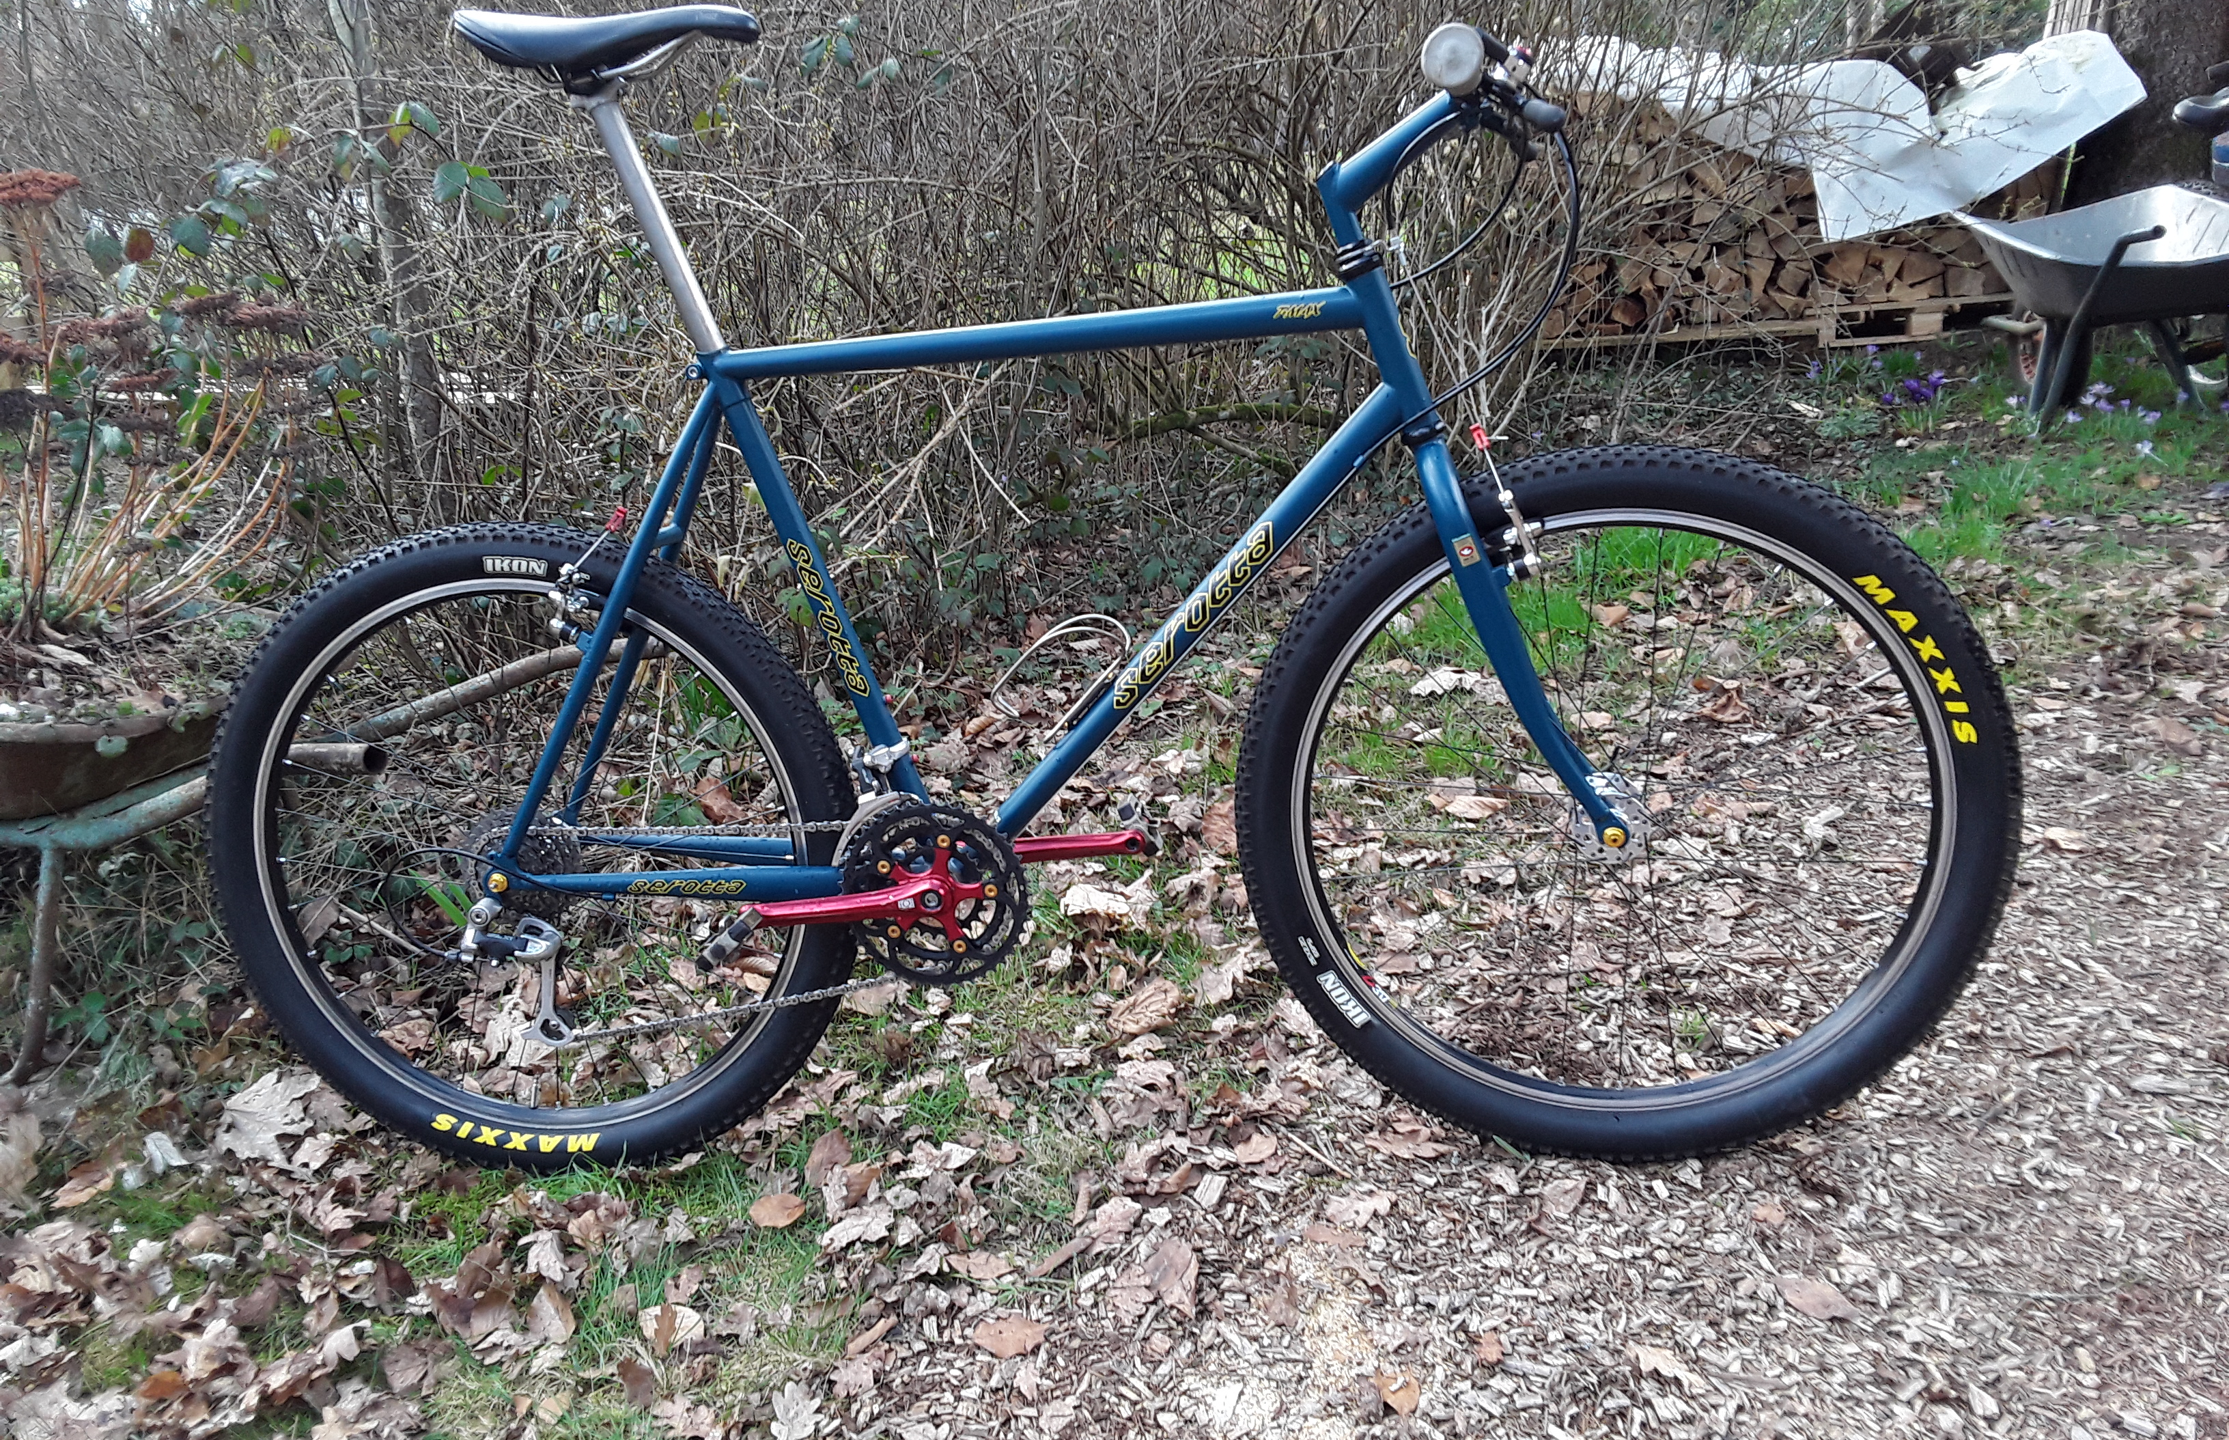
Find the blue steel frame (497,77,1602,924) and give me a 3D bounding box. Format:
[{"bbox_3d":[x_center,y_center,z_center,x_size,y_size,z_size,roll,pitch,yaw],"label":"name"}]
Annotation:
[{"bbox_3d":[-0.091,-0.177,1.589,1.057,0.687,0.145,-3,13,8],"label":"blue steel frame"}]

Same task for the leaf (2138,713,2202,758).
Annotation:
[{"bbox_3d":[1.723,0.026,2.836,0.105,0.045,0.100,3,15,31],"label":"leaf"}]

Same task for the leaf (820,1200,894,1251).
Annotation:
[{"bbox_3d":[-0.238,0.466,1.603,0.068,0.022,0.055,-1,13,14],"label":"leaf"}]

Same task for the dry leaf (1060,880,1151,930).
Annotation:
[{"bbox_3d":[-0.011,0.235,2.206,0.112,0.035,0.070,-5,20,3],"label":"dry leaf"}]

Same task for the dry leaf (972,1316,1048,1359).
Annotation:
[{"bbox_3d":[-0.089,0.523,1.470,0.058,0.010,0.037,1,21,18],"label":"dry leaf"}]

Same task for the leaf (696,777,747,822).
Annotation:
[{"bbox_3d":[-0.615,0.123,2.681,0.060,0.045,0.090,-18,23,-30],"label":"leaf"}]

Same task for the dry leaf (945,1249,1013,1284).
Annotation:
[{"bbox_3d":[-0.122,0.490,1.563,0.061,0.014,0.022,-3,20,9],"label":"dry leaf"}]

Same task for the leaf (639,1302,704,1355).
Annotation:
[{"bbox_3d":[-0.388,0.531,1.526,0.050,0.012,0.044,-13,21,-19],"label":"leaf"}]

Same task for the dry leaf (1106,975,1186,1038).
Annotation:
[{"bbox_3d":[0.036,0.322,1.967,0.089,0.022,0.060,-22,25,-37],"label":"dry leaf"}]

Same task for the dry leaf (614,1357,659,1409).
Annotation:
[{"bbox_3d":[-0.380,0.527,1.382,0.034,0.022,0.042,-9,13,-18],"label":"dry leaf"}]

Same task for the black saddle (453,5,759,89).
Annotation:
[{"bbox_3d":[-0.436,-0.588,1.517,0.270,0.070,0.140,1,14,8],"label":"black saddle"}]

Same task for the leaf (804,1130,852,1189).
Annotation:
[{"bbox_3d":[-0.288,0.439,1.740,0.042,0.022,0.074,-3,20,10],"label":"leaf"}]

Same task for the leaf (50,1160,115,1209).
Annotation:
[{"bbox_3d":[-1.089,0.491,1.830,0.028,0.022,0.065,12,27,40],"label":"leaf"}]

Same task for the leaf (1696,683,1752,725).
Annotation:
[{"bbox_3d":[0.924,-0.021,2.630,0.077,0.035,0.056,2,21,21],"label":"leaf"}]

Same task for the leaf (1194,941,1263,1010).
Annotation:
[{"bbox_3d":[0.139,0.312,2.122,0.086,0.040,0.110,1,13,23],"label":"leaf"}]

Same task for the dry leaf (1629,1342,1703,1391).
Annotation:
[{"bbox_3d":[0.412,0.483,1.299,0.036,0.018,0.062,-12,15,-31],"label":"dry leaf"}]

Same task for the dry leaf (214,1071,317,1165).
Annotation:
[{"bbox_3d":[-0.937,0.438,1.919,0.120,0.050,0.130,-11,14,-28],"label":"dry leaf"}]

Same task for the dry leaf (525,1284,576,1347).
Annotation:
[{"bbox_3d":[-0.504,0.531,1.549,0.042,0.022,0.071,-14,21,-21],"label":"dry leaf"}]

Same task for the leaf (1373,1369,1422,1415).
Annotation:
[{"bbox_3d":[0.211,0.501,1.295,0.036,0.018,0.036,-3,13,8],"label":"leaf"}]

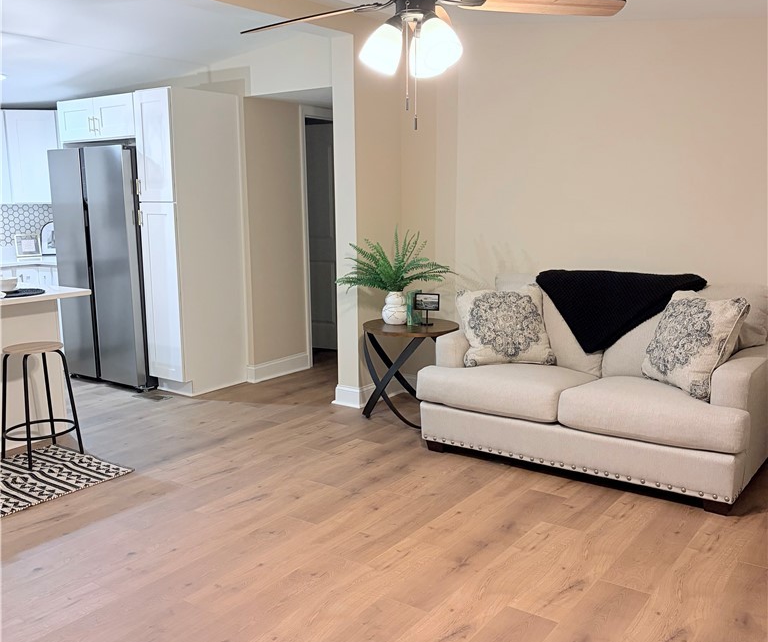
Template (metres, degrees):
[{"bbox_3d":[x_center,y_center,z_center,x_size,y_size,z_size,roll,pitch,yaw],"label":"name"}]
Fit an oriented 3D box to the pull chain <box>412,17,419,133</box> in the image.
[{"bbox_3d":[0.099,-0.765,2.403,0.010,0.334,0.010,6,12,34],"label":"pull chain"}]

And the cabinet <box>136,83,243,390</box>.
[{"bbox_3d":[-1.410,-0.568,5.702,0.383,2.156,0.626,6,12,34],"label":"cabinet"}]

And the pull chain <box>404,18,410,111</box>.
[{"bbox_3d":[0.074,-0.795,2.399,0.010,0.284,0.010,6,12,34],"label":"pull chain"}]

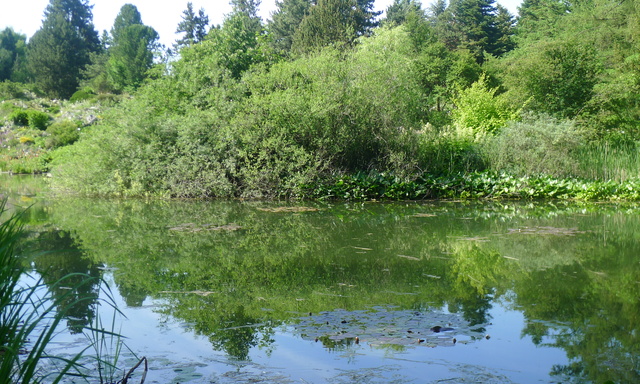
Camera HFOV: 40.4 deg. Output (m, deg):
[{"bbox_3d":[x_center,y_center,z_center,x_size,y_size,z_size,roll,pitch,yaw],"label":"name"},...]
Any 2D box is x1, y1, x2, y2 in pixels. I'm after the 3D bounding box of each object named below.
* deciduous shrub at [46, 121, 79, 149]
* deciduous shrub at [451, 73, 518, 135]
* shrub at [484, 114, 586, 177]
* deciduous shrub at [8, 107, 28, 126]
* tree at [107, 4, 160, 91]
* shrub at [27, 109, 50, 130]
[{"bbox_3d":[-16.492,-3.696,55.874,2.140,1.800,1.970,-1,4,-16],"label":"deciduous shrub"},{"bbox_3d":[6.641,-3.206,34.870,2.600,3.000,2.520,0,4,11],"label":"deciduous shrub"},{"bbox_3d":[7.607,-1.618,30.961,3.700,2.420,3.050,1,4,14],"label":"shrub"},{"bbox_3d":[-20.054,-4.938,57.799,1.300,1.230,1.260,-1,4,-19],"label":"deciduous shrub"},{"bbox_3d":[-19.259,-14.622,89.257,5.230,9.170,5.070,-1,4,-12],"label":"tree"},{"bbox_3d":[-18.629,-4.797,57.508,1.560,1.450,1.510,-1,4,-18],"label":"shrub"}]

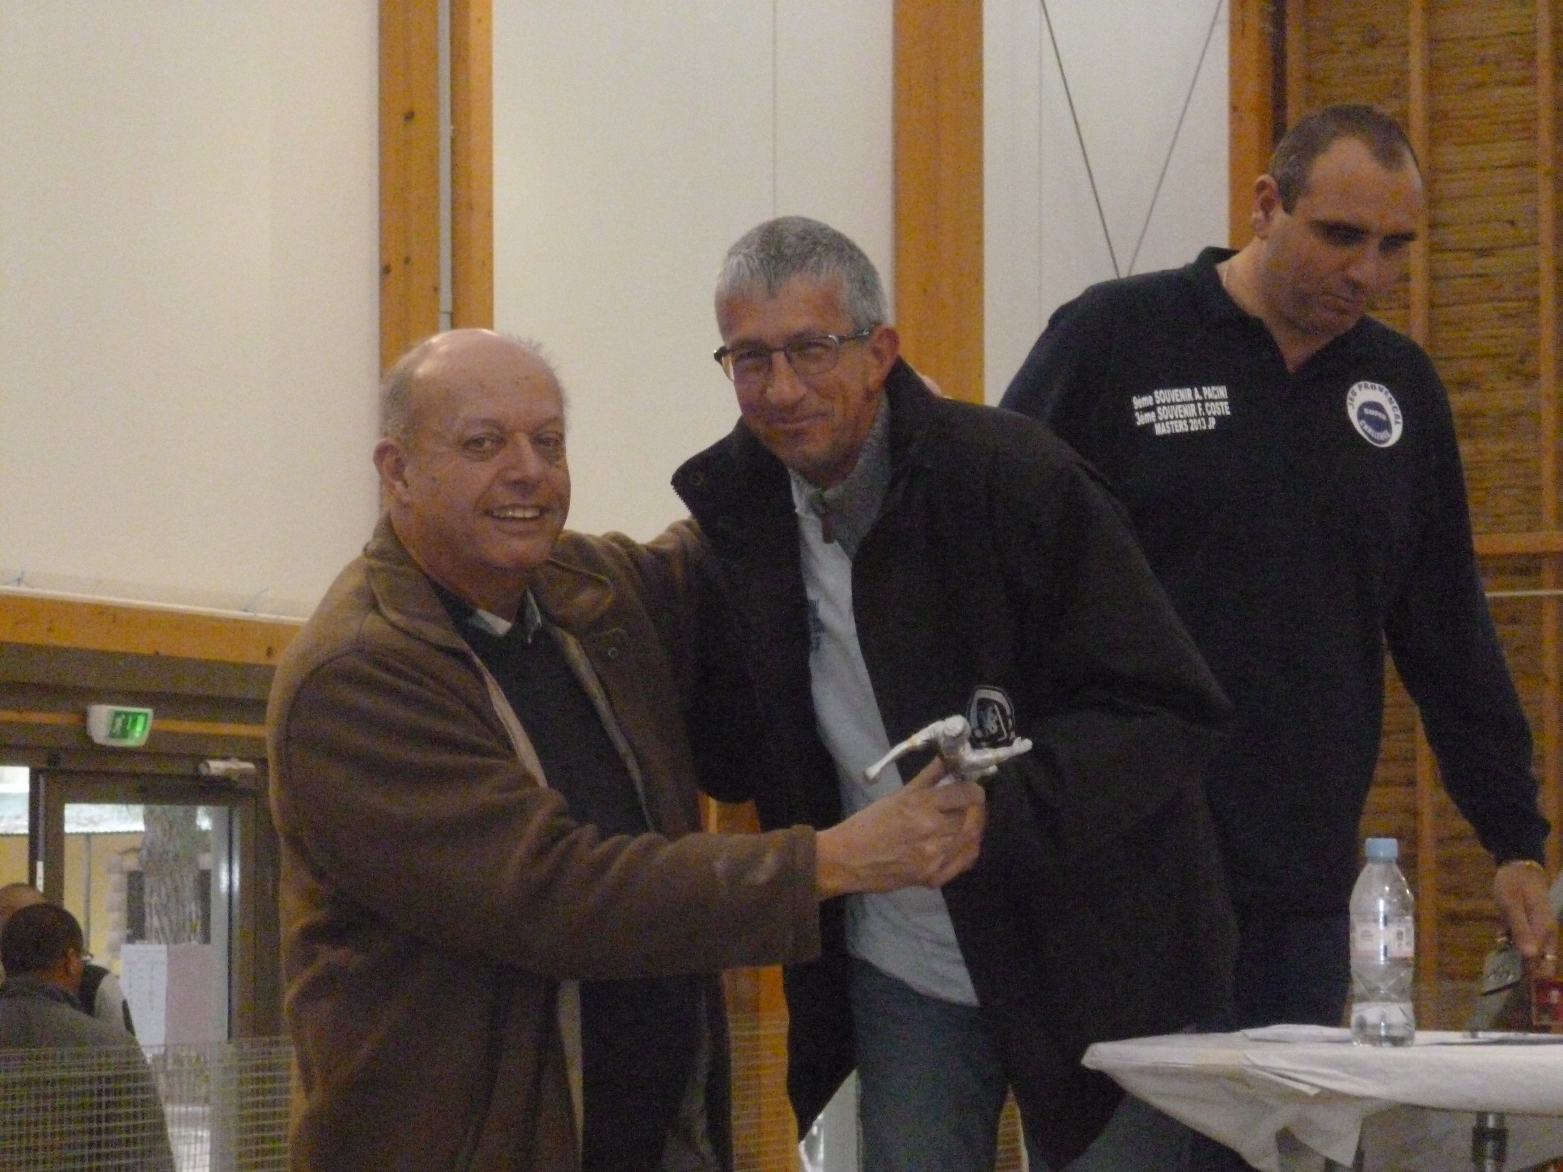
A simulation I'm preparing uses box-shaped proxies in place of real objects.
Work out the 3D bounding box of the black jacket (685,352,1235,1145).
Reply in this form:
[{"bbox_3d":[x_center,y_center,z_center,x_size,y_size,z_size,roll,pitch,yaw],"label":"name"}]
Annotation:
[{"bbox_3d":[0.168,0.172,4.180,0.570,0.790,0.430,-5,4,30],"label":"black jacket"}]

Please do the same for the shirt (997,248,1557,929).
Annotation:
[{"bbox_3d":[0.520,-0.006,4.560,0.590,0.710,0.360,0,2,-23],"label":"shirt"}]

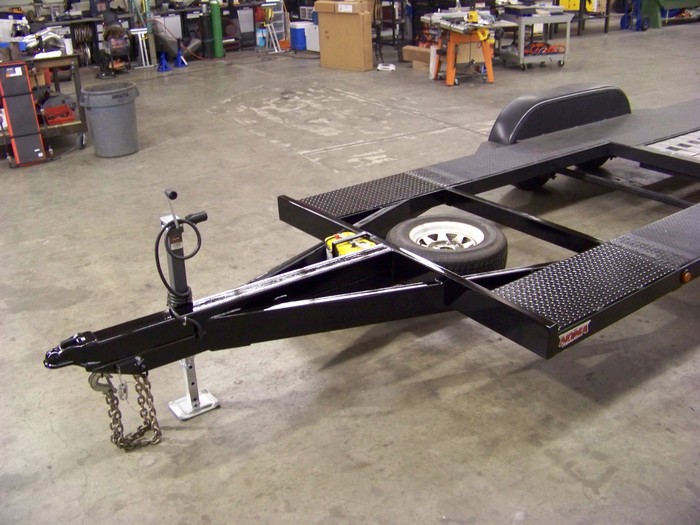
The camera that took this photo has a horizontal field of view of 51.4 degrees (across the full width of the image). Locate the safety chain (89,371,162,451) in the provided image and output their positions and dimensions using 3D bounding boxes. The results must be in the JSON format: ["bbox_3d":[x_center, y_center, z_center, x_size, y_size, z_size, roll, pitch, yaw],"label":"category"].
[{"bbox_3d":[-0.974,0.629,3.154,0.265,0.385,0.160,-18,29,-33],"label":"safety chain"}]

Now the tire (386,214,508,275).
[{"bbox_3d":[0.538,-0.070,4.070,0.680,0.205,0.680,-1,24,0],"label":"tire"}]

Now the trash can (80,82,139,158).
[{"bbox_3d":[-2.464,-1.476,7.566,0.610,0.685,0.570,-1,24,0],"label":"trash can"}]

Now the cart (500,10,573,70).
[{"bbox_3d":[3.039,-3.644,11.942,0.920,0.835,0.590,-9,25,-17],"label":"cart"}]

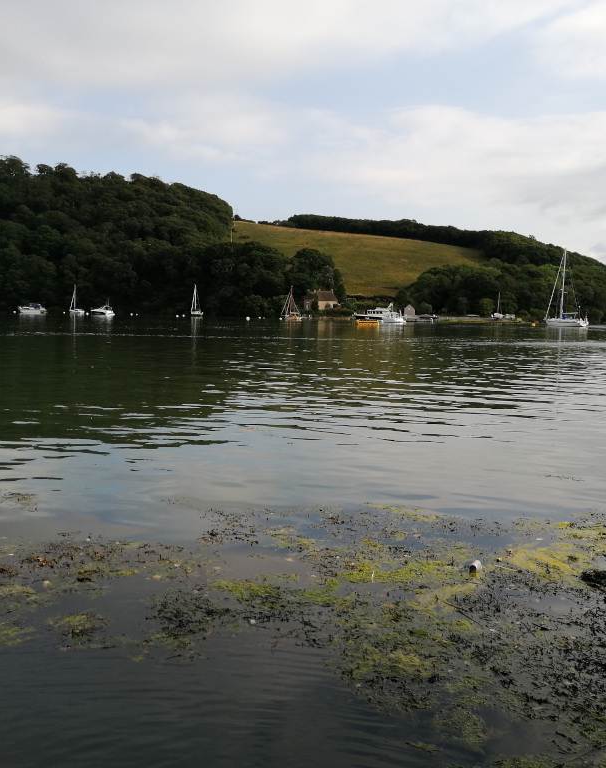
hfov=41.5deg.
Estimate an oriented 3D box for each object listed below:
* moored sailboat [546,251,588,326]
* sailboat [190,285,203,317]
[{"bbox_3d":[62.370,-22.670,189.180,3.900,18.400,12.200,-2,6,-30],"label":"moored sailboat"},{"bbox_3d":[-33.610,-26.330,251.550,2.600,10.100,7.600,-2,6,-31],"label":"sailboat"}]

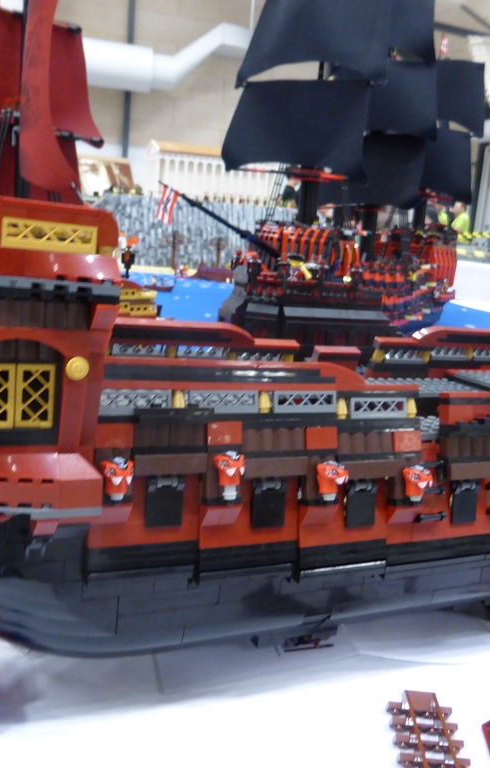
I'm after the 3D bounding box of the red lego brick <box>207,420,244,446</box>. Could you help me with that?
[{"bbox_3d":[-0.010,0.021,0.305,0.016,0.010,0.008,0,-1,-25],"label":"red lego brick"}]

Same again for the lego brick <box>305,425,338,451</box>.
[{"bbox_3d":[0.033,0.024,0.322,0.016,0.010,0.008,0,-1,-26],"label":"lego brick"}]

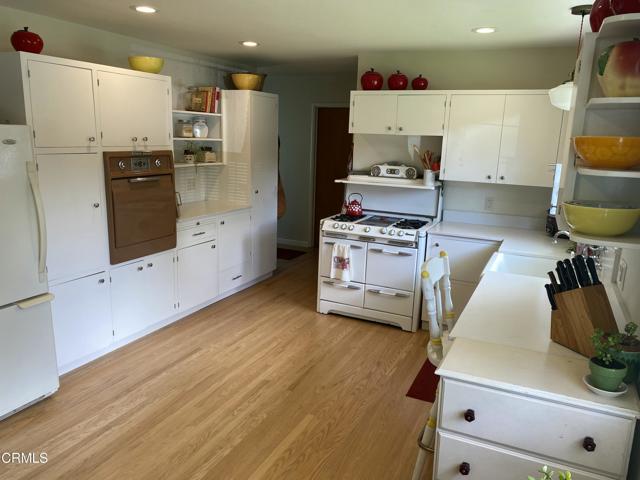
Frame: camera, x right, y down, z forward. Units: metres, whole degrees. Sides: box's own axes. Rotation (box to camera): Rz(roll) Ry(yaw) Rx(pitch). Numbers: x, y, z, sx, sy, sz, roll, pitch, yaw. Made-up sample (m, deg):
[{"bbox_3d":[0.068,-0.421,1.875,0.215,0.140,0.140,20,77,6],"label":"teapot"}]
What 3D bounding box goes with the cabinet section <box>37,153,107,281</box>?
[{"bbox_3d":[-1.659,-0.155,3.237,0.025,0.855,0.445,8,13,25],"label":"cabinet section"}]

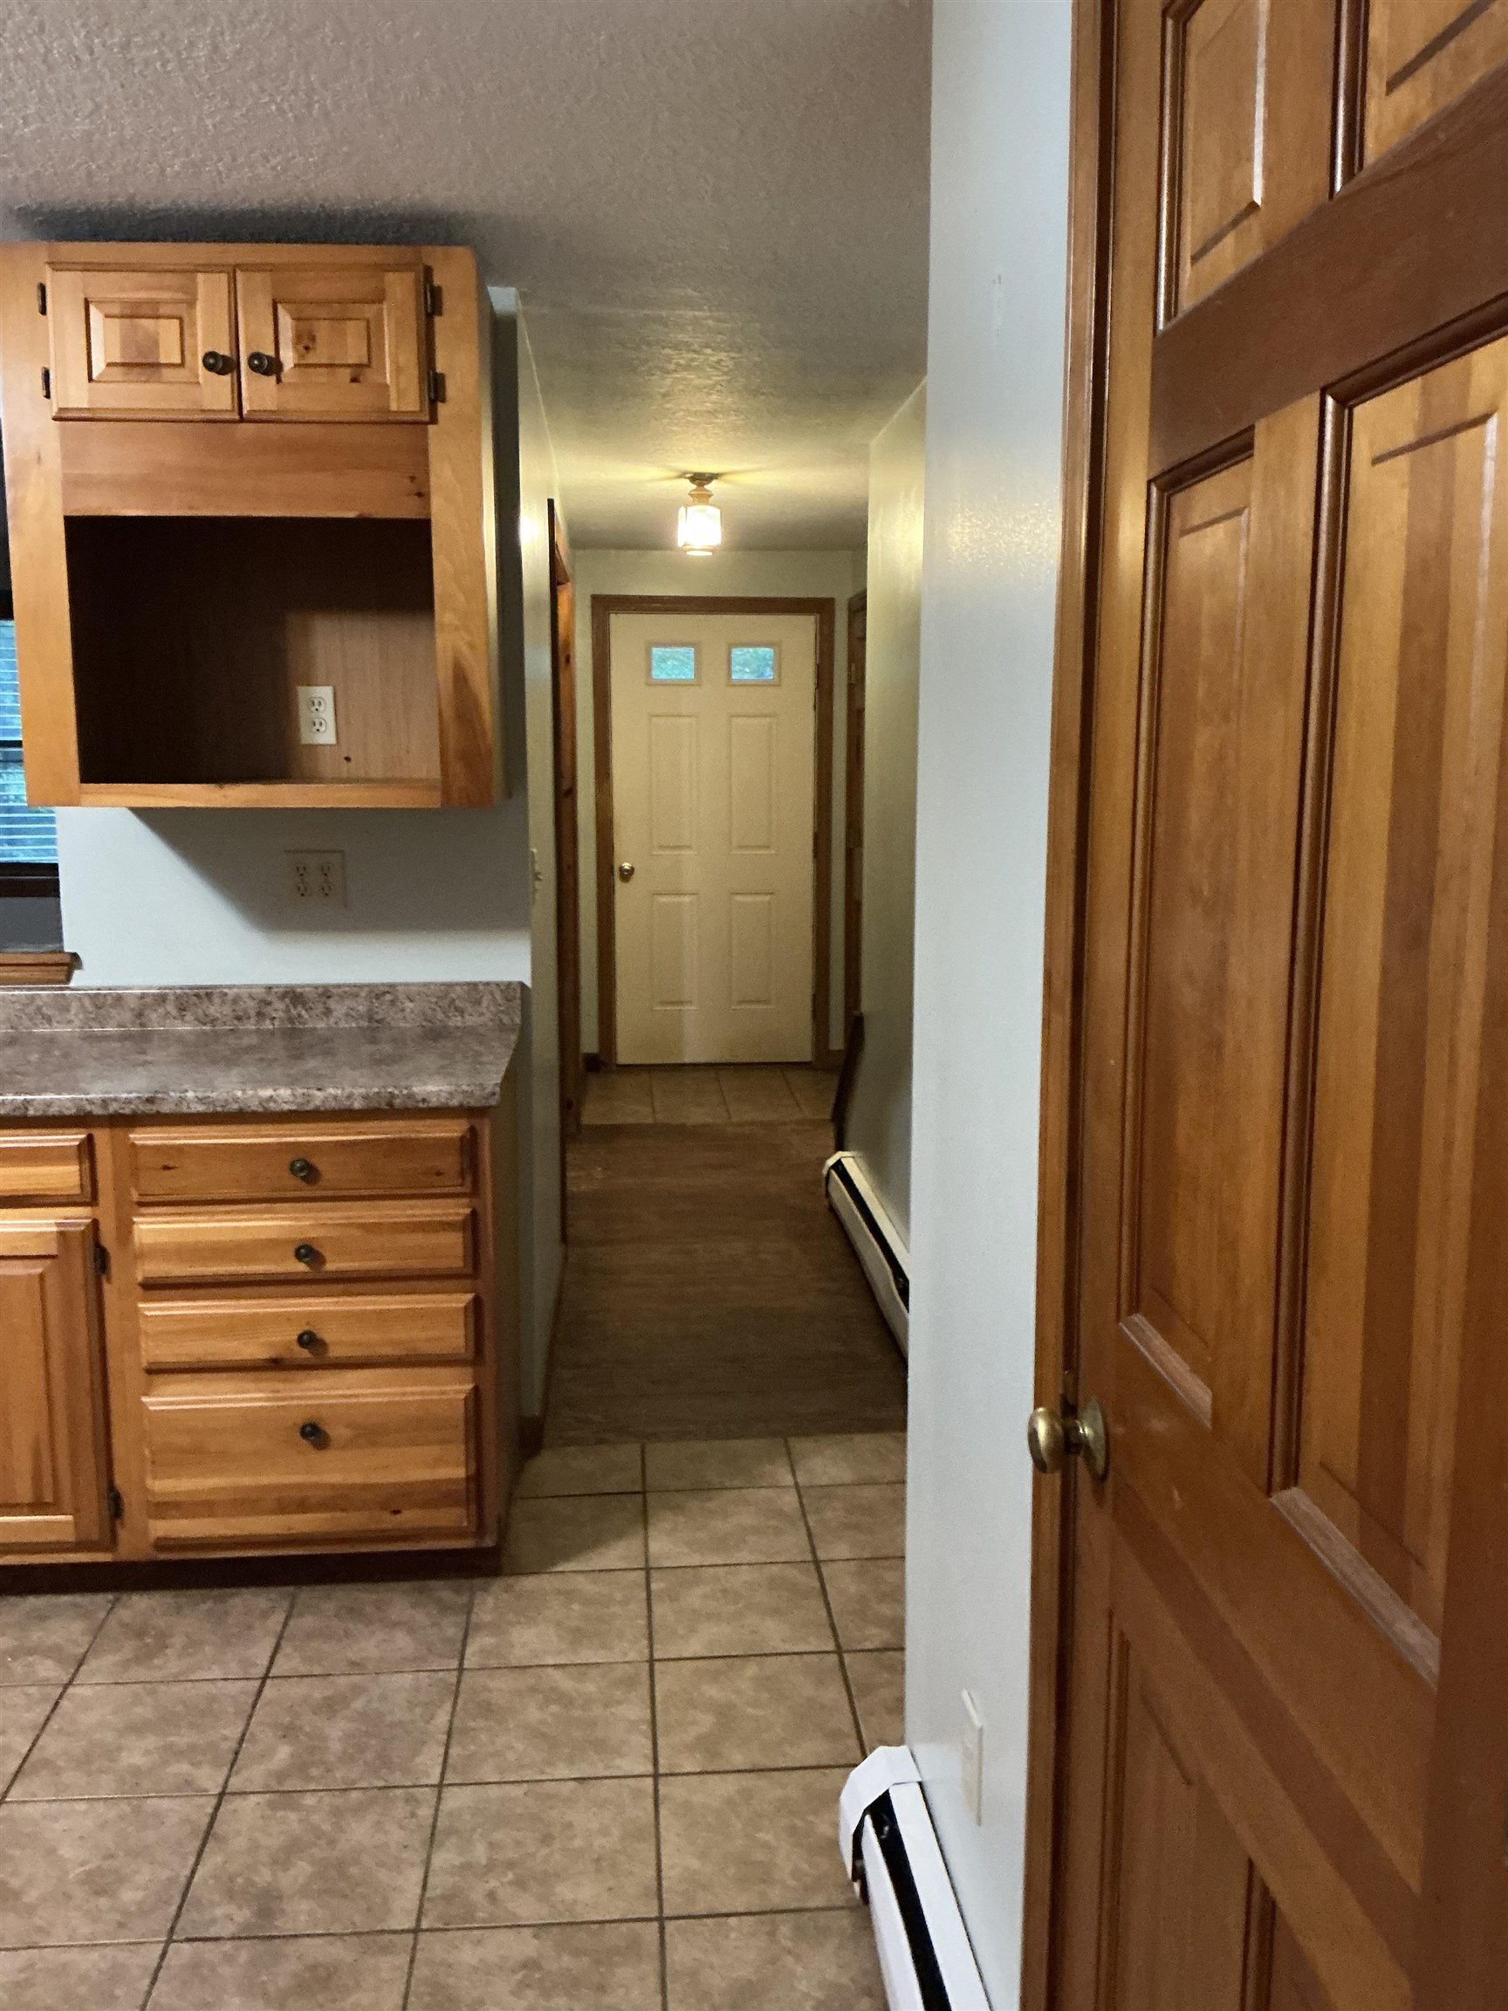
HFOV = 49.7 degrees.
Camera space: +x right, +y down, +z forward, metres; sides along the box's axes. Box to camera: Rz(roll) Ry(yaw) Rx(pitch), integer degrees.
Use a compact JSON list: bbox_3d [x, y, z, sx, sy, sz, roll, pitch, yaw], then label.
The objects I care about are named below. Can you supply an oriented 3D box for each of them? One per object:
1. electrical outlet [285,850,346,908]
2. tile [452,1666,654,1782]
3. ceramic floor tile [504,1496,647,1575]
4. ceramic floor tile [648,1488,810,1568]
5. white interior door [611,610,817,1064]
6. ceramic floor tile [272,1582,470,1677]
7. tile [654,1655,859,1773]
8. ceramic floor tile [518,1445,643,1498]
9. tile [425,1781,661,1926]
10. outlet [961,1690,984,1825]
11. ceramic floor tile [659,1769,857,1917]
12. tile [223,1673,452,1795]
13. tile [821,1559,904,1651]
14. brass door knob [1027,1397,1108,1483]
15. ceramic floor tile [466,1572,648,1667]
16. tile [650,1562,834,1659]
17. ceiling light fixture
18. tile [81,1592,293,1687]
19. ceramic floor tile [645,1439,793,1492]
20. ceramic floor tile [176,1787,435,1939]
[{"bbox_3d":[-0.867,-0.248,3.218,0.114,0.114,0.010,-1,9,-5],"label":"electrical outlet"},{"bbox_3d":[-0.302,1.082,2.460,0.298,0.010,0.298,-1,8,-5],"label":"tile"},{"bbox_3d":[-0.351,1.017,3.123,0.285,0.010,0.294,-1,9,-5],"label":"ceramic floor tile"},{"bbox_3d":[-0.051,1.014,3.148,0.305,0.010,0.294,-1,9,-5],"label":"ceramic floor tile"},{"bbox_3d":[-0.180,-0.737,7.423,0.914,2.032,0.045,-1,8,-5],"label":"white interior door"},{"bbox_3d":[-0.627,1.041,2.733,0.298,0.010,0.298,-1,8,-5],"label":"ceramic floor tile"},{"bbox_3d":[-0.001,1.111,2.559,0.305,0.010,0.294,-1,9,-5],"label":"tile"},{"bbox_3d":[-0.359,0.954,3.323,0.270,0.010,0.245,-1,8,-5],"label":"ceramic floor tile"},{"bbox_3d":[-0.287,1.163,2.239,0.305,0.010,0.294,-1,9,-5],"label":"tile"},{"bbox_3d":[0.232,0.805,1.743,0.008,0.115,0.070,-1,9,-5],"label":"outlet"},{"bbox_3d":[0.022,1.123,2.187,0.298,0.010,0.298,-1,8,-5],"label":"ceramic floor tile"},{"bbox_3d":[-0.622,1.118,2.508,0.305,0.010,0.294,-1,9,-5],"label":"tile"},{"bbox_3d":[0.284,1.059,2.879,0.305,0.010,0.294,-1,9,-5],"label":"tile"},{"bbox_3d":[0.239,0.338,1.263,0.062,0.062,0.062,-1,8,-5],"label":"brass door knob"},{"bbox_3d":[-0.337,1.066,2.828,0.305,0.010,0.294,-1,9,-5],"label":"ceramic floor tile"},{"bbox_3d":[-0.026,1.035,2.781,0.298,0.010,0.298,-1,8,-5],"label":"tile"},{"bbox_3d":[-0.177,-1.611,5.347,0.145,0.260,0.145,-1,8,-5],"label":"ceiling light fixture"},{"bbox_3d":[-0.957,1.073,2.777,0.305,0.010,0.294,-1,9,-5],"label":"tile"},{"bbox_3d":[-0.074,0.969,3.419,0.305,0.010,0.245,-1,9,-5],"label":"ceramic floor tile"},{"bbox_3d":[-0.578,1.129,2.139,0.298,0.010,0.298,-1,8,-5],"label":"ceramic floor tile"}]

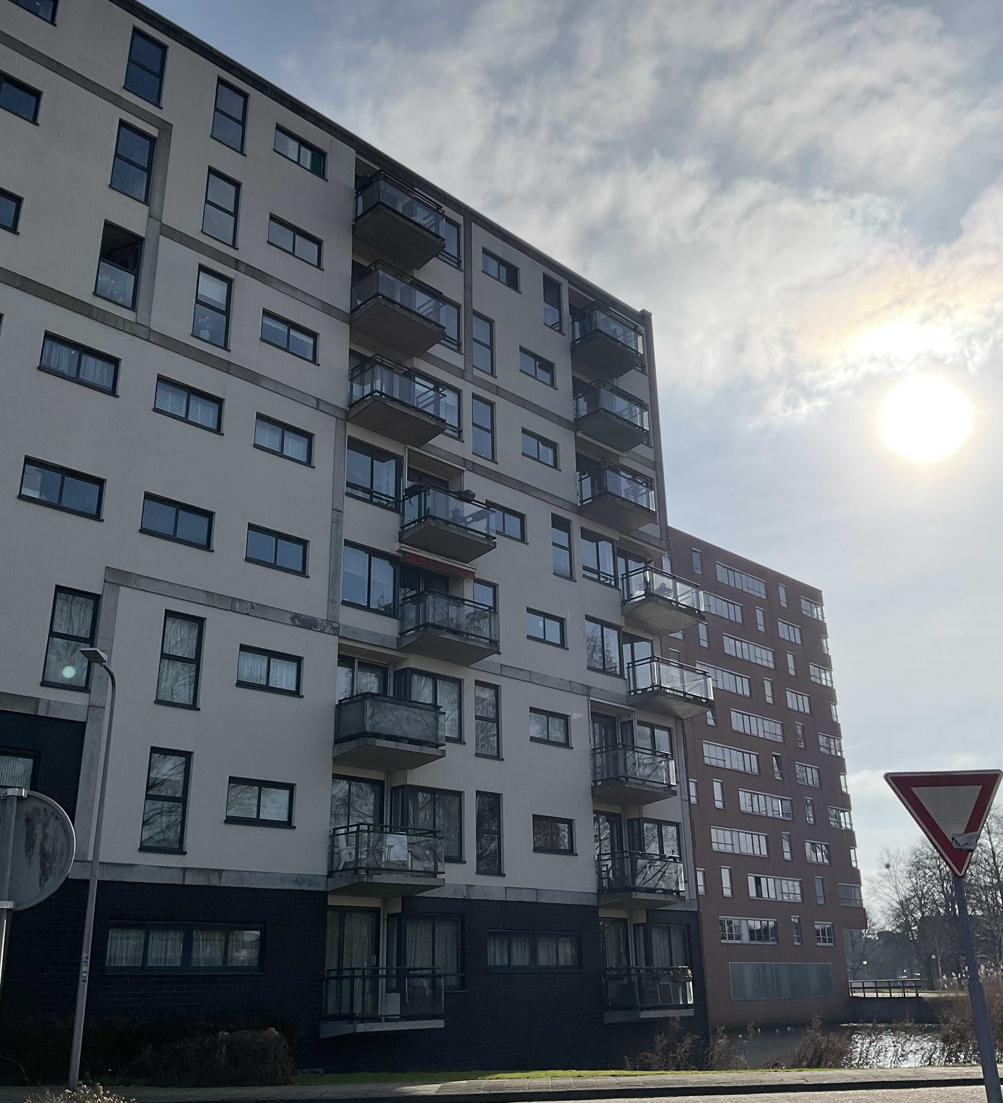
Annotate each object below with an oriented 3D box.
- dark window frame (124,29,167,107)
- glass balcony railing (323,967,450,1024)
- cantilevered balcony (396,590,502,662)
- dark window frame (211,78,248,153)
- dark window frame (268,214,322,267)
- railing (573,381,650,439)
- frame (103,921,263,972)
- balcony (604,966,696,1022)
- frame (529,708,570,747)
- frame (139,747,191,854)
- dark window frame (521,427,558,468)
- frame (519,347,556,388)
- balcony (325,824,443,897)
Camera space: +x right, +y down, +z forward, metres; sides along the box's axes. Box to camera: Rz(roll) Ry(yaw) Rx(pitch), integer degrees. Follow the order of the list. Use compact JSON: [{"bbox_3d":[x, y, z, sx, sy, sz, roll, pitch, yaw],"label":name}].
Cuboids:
[{"bbox_3d":[-8.546,-11.612,26.971,0.140,1.916,0.958,-20,-28,41],"label":"dark window frame"},{"bbox_3d":[-2.380,8.979,22.674,2.260,1.000,1.130,19,-29,-42],"label":"glass balcony railing"},{"bbox_3d":[-1.249,1.845,26.742,1.021,1.263,2.242,-21,-29,41],"label":"cantilevered balcony"},{"bbox_3d":[-6.445,-10.346,26.631,0.884,1.827,0.130,19,-29,-41],"label":"dark window frame"},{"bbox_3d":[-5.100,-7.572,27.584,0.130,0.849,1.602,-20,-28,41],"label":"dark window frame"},{"bbox_3d":[3.383,-4.218,34.061,1.030,1.000,2.220,-20,-28,41],"label":"railing"},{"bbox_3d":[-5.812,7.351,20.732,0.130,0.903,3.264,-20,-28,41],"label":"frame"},{"bbox_3d":[3.975,11.910,30.045,1.185,1.360,2.472,-20,-28,41],"label":"balcony"},{"bbox_3d":[1.338,4.912,31.016,0.140,0.948,1.700,-20,-28,41],"label":"frame"},{"bbox_3d":[-6.281,4.664,20.955,0.120,1.888,0.886,-20,-28,41],"label":"frame"},{"bbox_3d":[1.119,-2.914,32.205,0.130,0.879,1.560,-21,-29,41],"label":"dark window frame"},{"bbox_3d":[1.058,-5.331,32.621,1.532,0.825,0.130,19,-29,-41],"label":"frame"},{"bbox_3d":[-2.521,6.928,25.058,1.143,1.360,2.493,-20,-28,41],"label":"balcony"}]

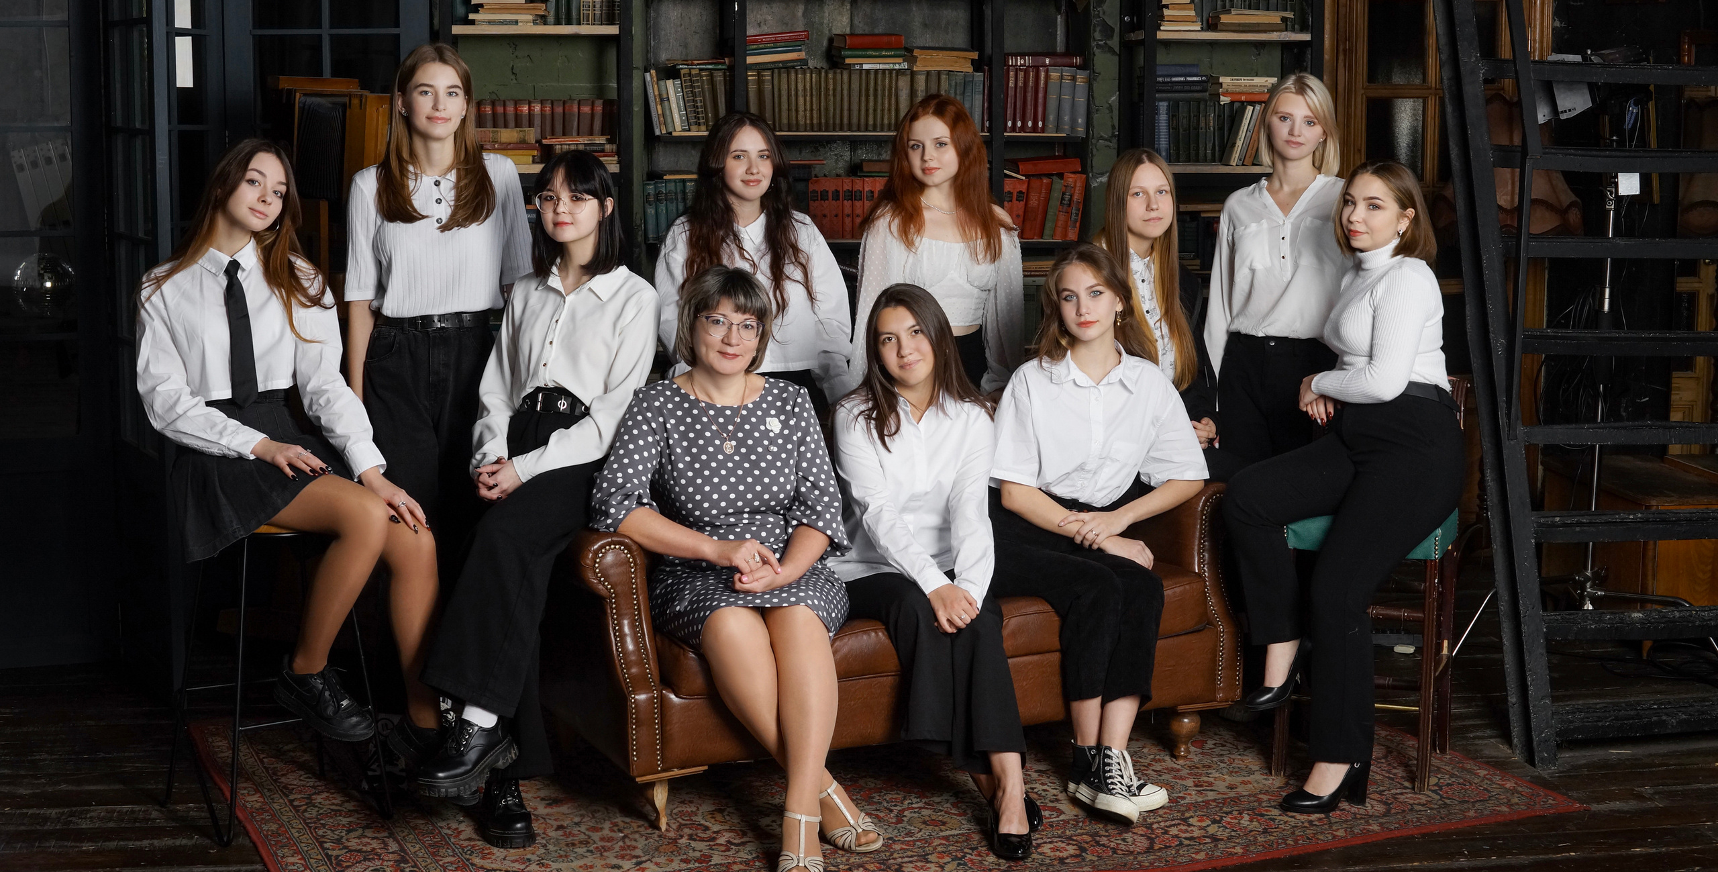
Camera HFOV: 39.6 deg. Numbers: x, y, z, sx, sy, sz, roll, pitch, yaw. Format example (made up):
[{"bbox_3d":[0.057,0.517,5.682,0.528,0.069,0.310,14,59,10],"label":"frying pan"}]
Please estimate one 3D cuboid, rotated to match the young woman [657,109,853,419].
[{"bbox_3d":[-0.290,-0.040,6.369,0.510,1.630,0.340,0,5,-5],"label":"young woman"}]

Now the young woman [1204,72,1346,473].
[{"bbox_3d":[1.070,-0.102,6.083,0.430,1.640,0.300,2,7,14],"label":"young woman"}]

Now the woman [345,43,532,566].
[{"bbox_3d":[-0.975,-0.072,5.633,0.450,1.690,0.320,-1,7,-8],"label":"woman"}]

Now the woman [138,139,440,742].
[{"bbox_3d":[-1.275,0.021,5.262,0.490,1.335,0.600,-4,8,-30],"label":"woman"}]

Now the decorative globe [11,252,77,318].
[{"bbox_3d":[-2.597,-0.481,7.600,0.205,0.205,0.205,0,5,0],"label":"decorative globe"}]

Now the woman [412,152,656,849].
[{"bbox_3d":[-0.715,0.088,5.250,0.470,1.465,0.700,3,7,20],"label":"woman"}]

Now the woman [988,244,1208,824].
[{"bbox_3d":[0.575,0.190,5.696,0.520,1.285,0.780,-1,5,-8],"label":"woman"}]

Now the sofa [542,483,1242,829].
[{"bbox_3d":[0.053,0.356,5.754,1.660,0.810,0.830,-3,8,-25],"label":"sofa"}]

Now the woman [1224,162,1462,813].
[{"bbox_3d":[1.140,0.102,5.628,0.640,1.470,0.460,-3,6,-33],"label":"woman"}]

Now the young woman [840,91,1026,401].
[{"bbox_3d":[0.195,-0.065,6.007,0.450,1.585,0.360,0,7,4],"label":"young woman"}]

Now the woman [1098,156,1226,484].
[{"bbox_3d":[0.770,-0.008,6.094,0.460,1.450,0.520,1,7,5],"label":"woman"}]

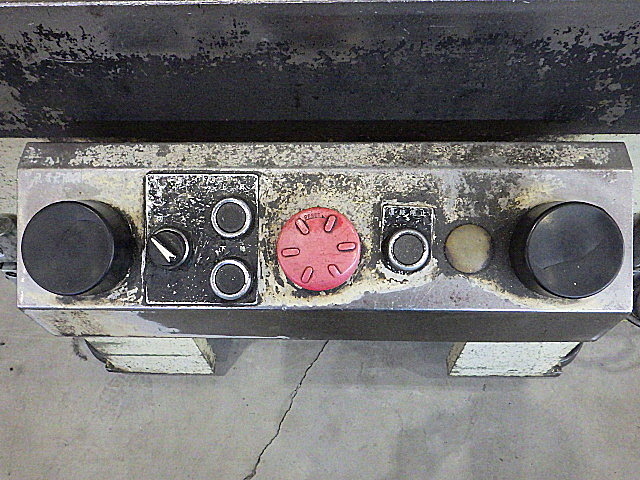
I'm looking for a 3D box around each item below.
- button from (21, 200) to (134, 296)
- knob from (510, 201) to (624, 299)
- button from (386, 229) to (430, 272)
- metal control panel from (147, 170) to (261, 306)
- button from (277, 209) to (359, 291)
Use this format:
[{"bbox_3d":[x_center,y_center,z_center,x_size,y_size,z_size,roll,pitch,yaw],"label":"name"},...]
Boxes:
[{"bbox_3d":[-0.187,0.006,0.399,0.074,0.031,0.074,0,90,1],"label":"button"},{"bbox_3d":[0.186,0.007,0.390,0.075,0.031,0.075,0,90,1],"label":"knob"},{"bbox_3d":[0.068,0.008,0.401,0.034,0.015,0.034,0,90,1],"label":"button"},{"bbox_3d":[-0.094,-0.001,0.405,0.090,0.015,0.103,0,90,1],"label":"metal control panel"},{"bbox_3d":[-0.001,0.007,0.395,0.061,0.030,0.061,0,90,1],"label":"button"}]

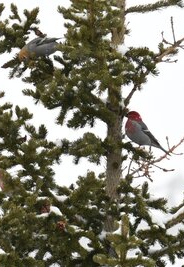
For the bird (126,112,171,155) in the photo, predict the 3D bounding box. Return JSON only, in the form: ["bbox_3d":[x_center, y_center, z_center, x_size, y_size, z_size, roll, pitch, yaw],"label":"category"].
[{"bbox_3d":[0.193,-0.002,14.400,0.165,0.153,0.085,2,-2,-15],"label":"bird"}]

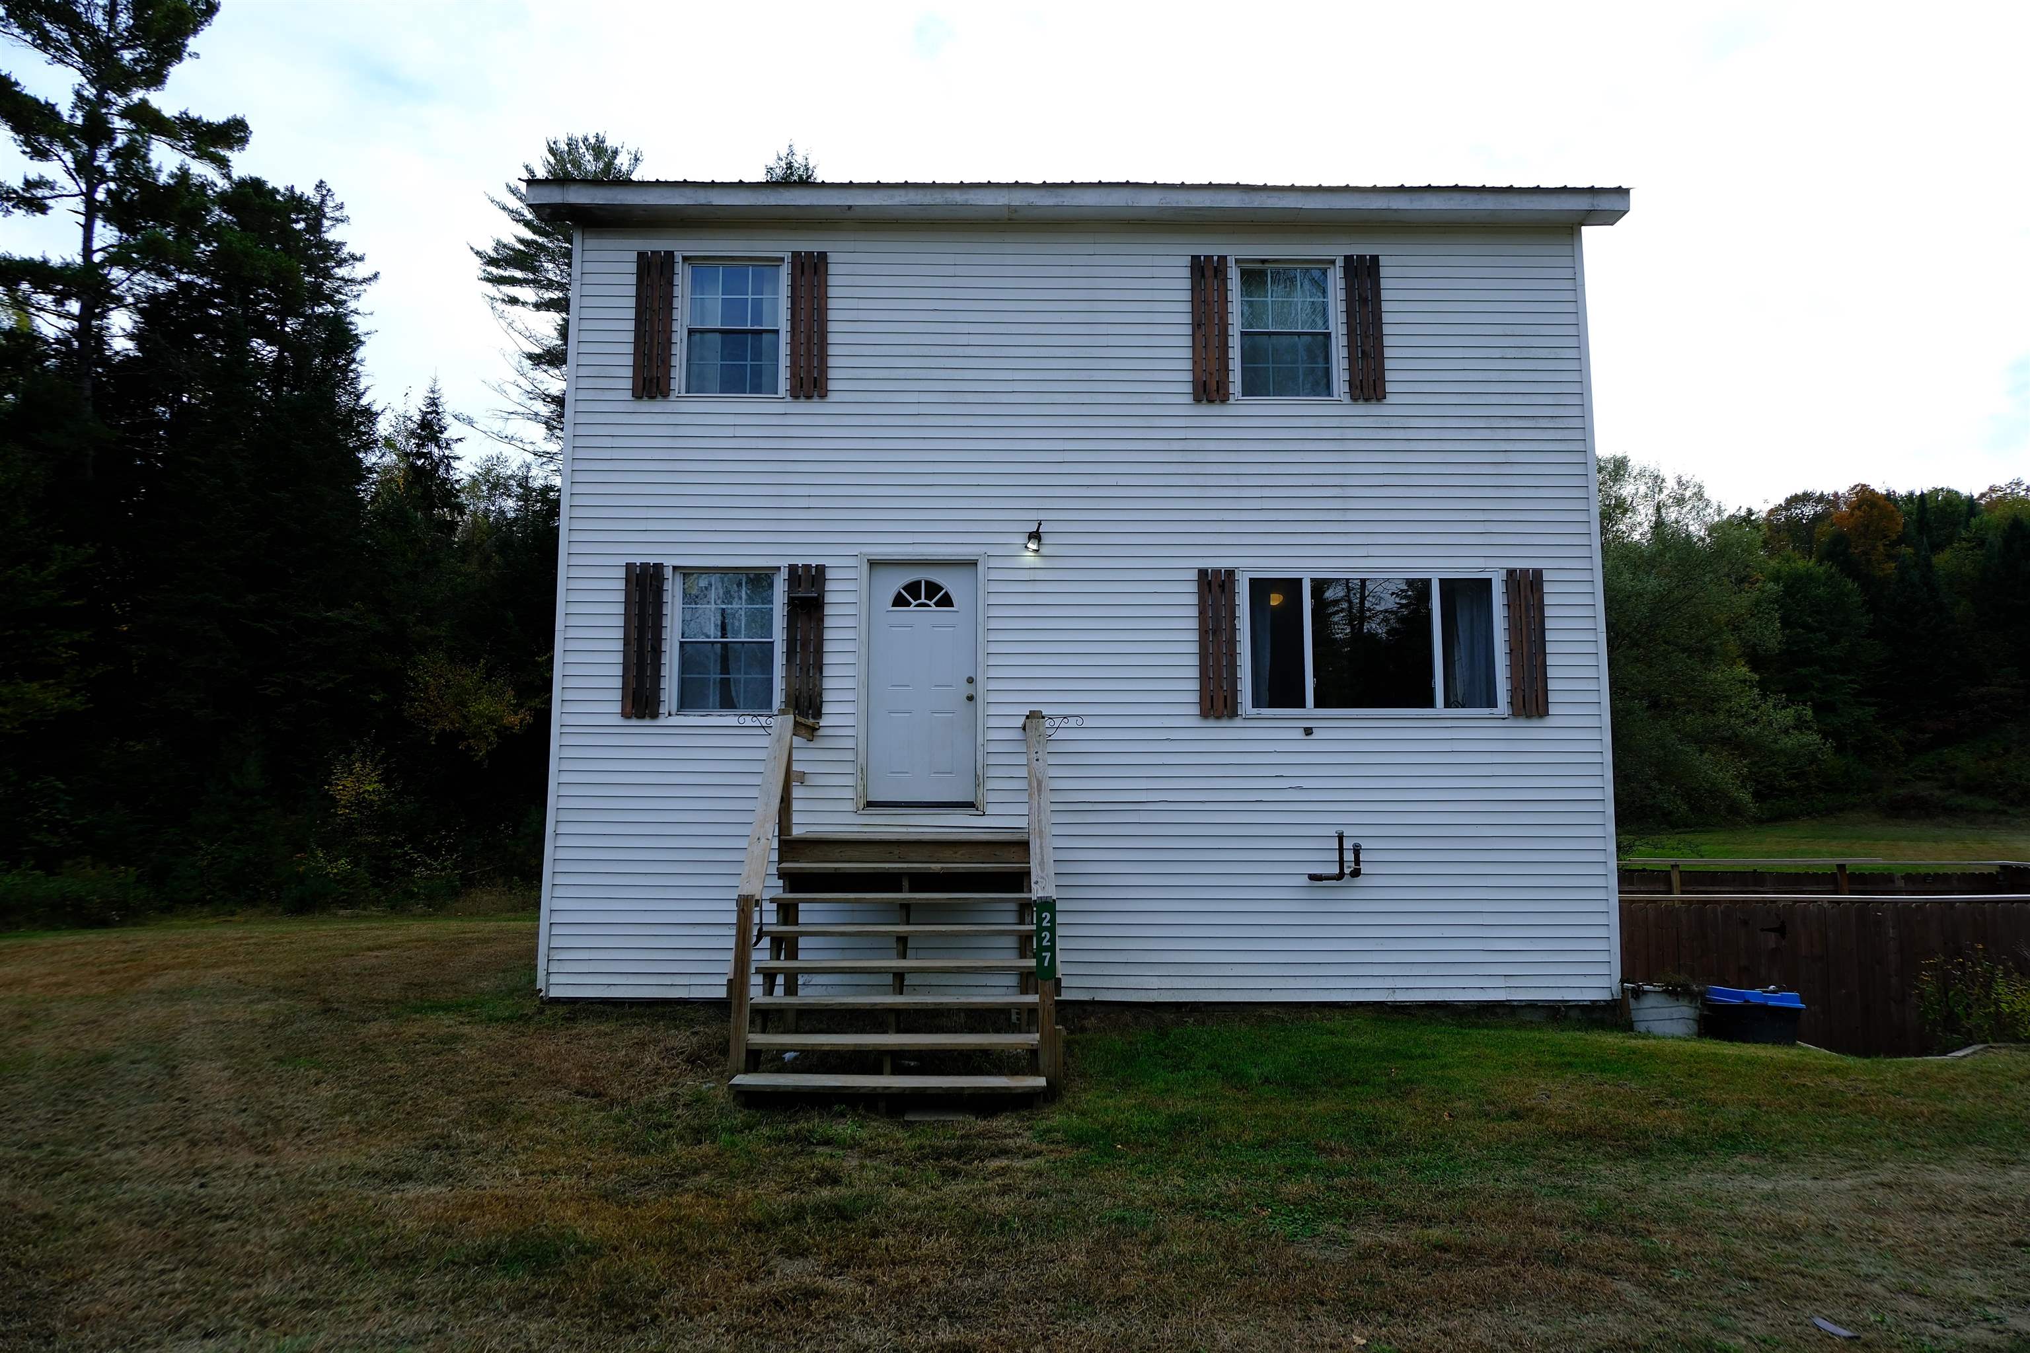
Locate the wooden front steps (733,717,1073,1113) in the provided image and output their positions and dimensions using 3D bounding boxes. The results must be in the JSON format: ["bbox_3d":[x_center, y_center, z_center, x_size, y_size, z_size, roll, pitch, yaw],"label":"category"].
[{"bbox_3d":[-0.700,1.387,8.903,1.950,2.370,3.120,0,-7,0],"label":"wooden front steps"}]

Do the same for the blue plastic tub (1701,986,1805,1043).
[{"bbox_3d":[6.112,2.783,10.735,0.470,0.420,0.680,0,-7,0],"label":"blue plastic tub"}]

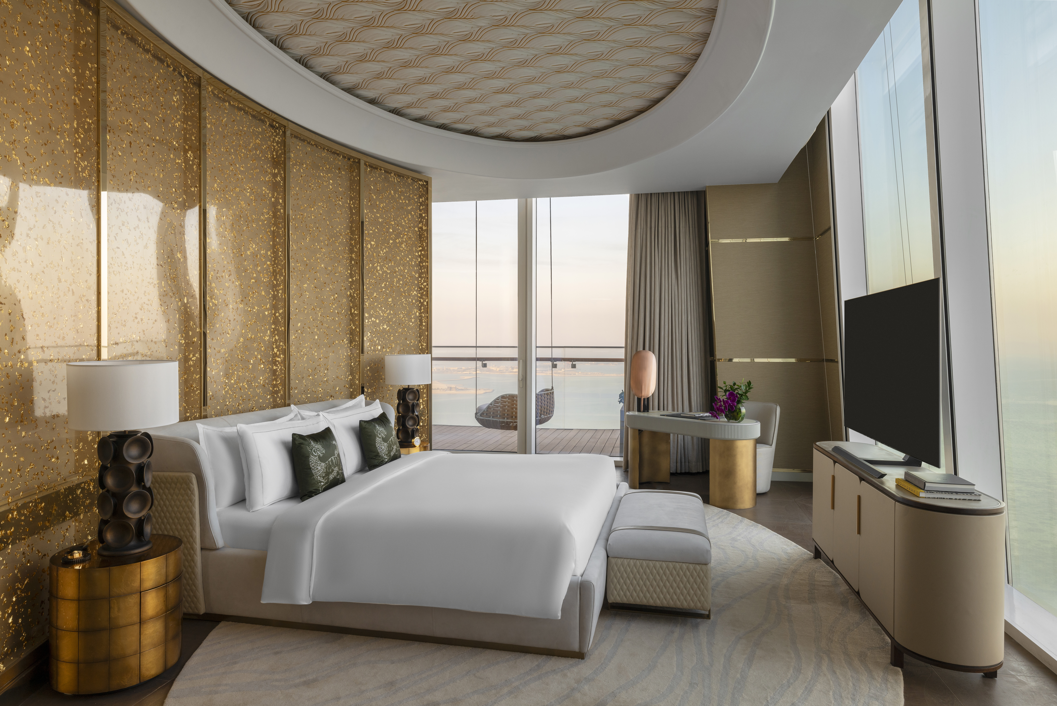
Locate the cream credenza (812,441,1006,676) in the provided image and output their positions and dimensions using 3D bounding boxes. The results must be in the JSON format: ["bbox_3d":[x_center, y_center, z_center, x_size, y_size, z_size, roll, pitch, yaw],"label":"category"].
[{"bbox_3d":[2.004,1.005,3.623,0.420,0.739,1.957,0,0,11],"label":"cream credenza"}]

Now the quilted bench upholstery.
[{"bbox_3d":[0.809,1.148,3.891,0.530,0.450,1.050,0,0,14],"label":"quilted bench upholstery"}]

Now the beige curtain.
[{"bbox_3d":[1.585,-0.247,7.358,0.970,3.190,0.200,0,0,12],"label":"beige curtain"}]

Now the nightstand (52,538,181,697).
[{"bbox_3d":[-1.800,1.123,2.841,0.495,0.514,0.495,0,0,14],"label":"nightstand"}]

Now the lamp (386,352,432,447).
[{"bbox_3d":[-1.085,0.430,5.823,0.415,0.830,0.415,0,0,0],"label":"lamp"}]

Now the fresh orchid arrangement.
[{"bbox_3d":[1.840,0.425,5.843,0.360,0.382,0.300,0,0,17],"label":"fresh orchid arrangement"}]

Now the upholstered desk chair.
[{"bbox_3d":[2.190,0.934,6.487,0.580,0.840,0.560,0,1,-41],"label":"upholstered desk chair"}]

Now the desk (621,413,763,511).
[{"bbox_3d":[1.533,0.985,6.197,0.530,0.743,1.470,0,1,-41],"label":"desk"}]

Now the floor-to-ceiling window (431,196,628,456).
[{"bbox_3d":[0.020,-0.290,7.838,2.450,3.170,0.120,0,0,12],"label":"floor-to-ceiling window"}]

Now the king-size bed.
[{"bbox_3d":[-0.680,0.875,4.269,2.490,0.990,2.230,0,0,14],"label":"king-size bed"}]

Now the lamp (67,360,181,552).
[{"bbox_3d":[-1.775,0.451,2.848,0.415,0.830,0.415,0,0,14],"label":"lamp"}]

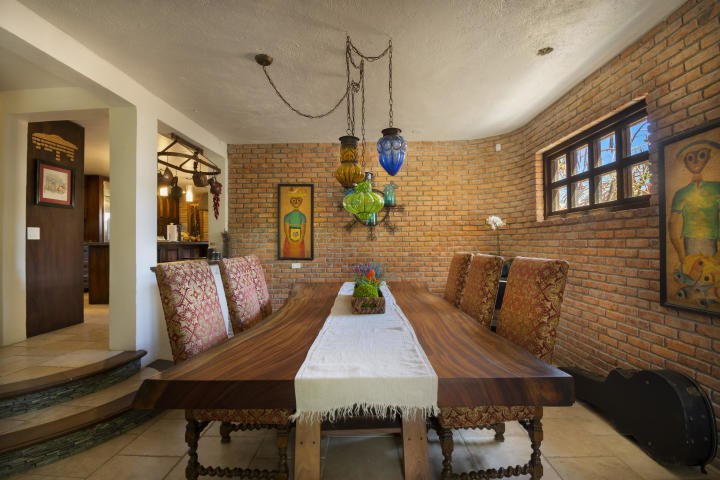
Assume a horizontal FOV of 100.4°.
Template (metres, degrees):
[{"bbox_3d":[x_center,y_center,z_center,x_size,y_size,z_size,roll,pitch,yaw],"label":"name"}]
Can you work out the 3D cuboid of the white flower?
[{"bbox_3d":[1.410,-0.180,3.100,0.200,0.165,0.170,0,0,27],"label":"white flower"}]

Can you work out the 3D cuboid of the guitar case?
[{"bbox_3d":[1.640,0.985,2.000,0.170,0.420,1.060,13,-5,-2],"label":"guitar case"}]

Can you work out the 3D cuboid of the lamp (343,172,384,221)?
[{"bbox_3d":[0.027,-0.313,2.150,0.290,0.345,0.290,0,0,0],"label":"lamp"}]

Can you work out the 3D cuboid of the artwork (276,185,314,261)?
[{"bbox_3d":[-0.865,-0.235,4.000,0.480,1.000,0.040,0,0,0],"label":"artwork"}]

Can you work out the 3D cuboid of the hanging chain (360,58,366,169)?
[{"bbox_3d":[0.026,-0.904,2.150,0.024,0.778,0.024,0,0,0],"label":"hanging chain"}]

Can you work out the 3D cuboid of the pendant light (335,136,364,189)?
[{"bbox_3d":[-0.062,-0.491,1.900,0.185,0.330,0.185,0,0,0],"label":"pendant light"}]

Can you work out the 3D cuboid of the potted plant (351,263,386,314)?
[{"bbox_3d":[0.050,0.278,1.860,0.220,0.265,0.380,0,0,0],"label":"potted plant"}]

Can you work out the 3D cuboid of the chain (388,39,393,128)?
[{"bbox_3d":[0.200,-1.017,1.950,0.022,0.585,0.022,0,0,0],"label":"chain"}]

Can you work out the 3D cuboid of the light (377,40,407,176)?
[{"bbox_3d":[0.208,-0.855,1.950,0.190,0.884,0.190,0,0,0],"label":"light"}]

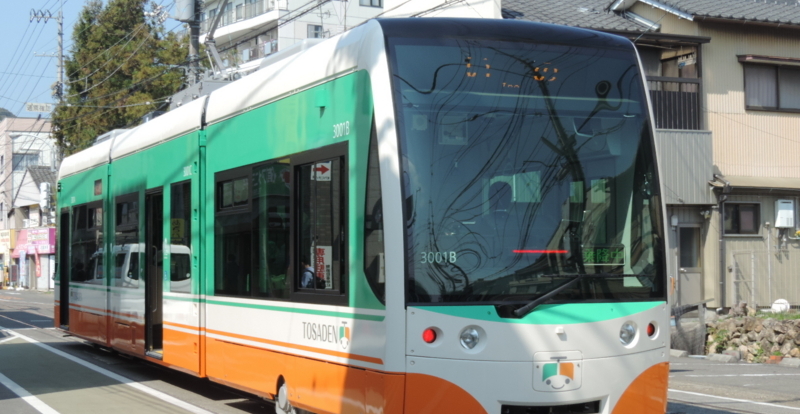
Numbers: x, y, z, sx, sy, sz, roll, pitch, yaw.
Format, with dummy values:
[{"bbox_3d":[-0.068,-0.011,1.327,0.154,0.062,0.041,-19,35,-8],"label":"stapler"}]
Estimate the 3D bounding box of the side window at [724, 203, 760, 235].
[{"bbox_3d":[6.422,0.234,26.000,0.860,0.630,0.100,0,-2,-24],"label":"side window"}]

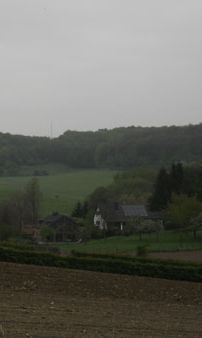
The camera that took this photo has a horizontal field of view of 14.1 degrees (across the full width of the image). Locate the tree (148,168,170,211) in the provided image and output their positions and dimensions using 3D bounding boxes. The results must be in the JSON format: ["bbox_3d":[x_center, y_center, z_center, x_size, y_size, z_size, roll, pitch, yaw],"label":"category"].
[{"bbox_3d":[17.430,6.590,240.000,7.000,14.800,7.000,0,0,0],"label":"tree"}]

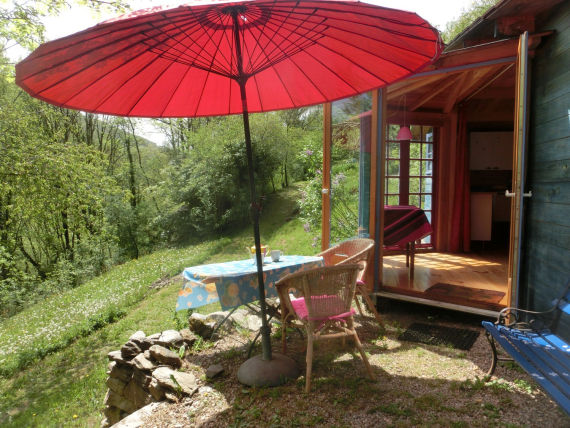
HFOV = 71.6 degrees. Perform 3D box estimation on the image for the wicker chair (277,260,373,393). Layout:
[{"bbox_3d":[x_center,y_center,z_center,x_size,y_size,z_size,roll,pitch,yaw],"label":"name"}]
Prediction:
[{"bbox_3d":[0.285,0.761,2.960,0.590,0.790,0.650,-1,4,-17],"label":"wicker chair"}]

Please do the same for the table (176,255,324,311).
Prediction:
[{"bbox_3d":[-0.240,0.797,3.443,1.200,0.720,0.580,-3,5,-42],"label":"table"}]

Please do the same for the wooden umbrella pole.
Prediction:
[{"bbox_3d":[-0.220,-0.157,2.700,0.055,2.405,0.055,-5,5,0],"label":"wooden umbrella pole"}]

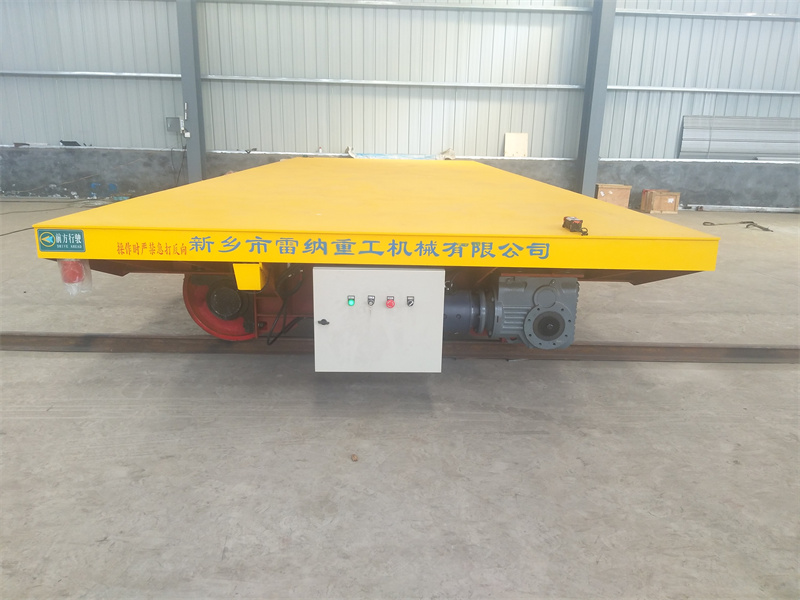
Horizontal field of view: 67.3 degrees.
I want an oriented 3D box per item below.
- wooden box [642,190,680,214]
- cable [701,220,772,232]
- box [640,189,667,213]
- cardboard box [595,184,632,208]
[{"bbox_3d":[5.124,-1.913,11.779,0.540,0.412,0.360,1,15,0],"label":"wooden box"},{"bbox_3d":[5.686,-1.294,10.265,0.940,0.040,1.200,5,16,14],"label":"cable"},{"bbox_3d":[5.107,-1.998,12.087,0.430,0.415,0.280,1,15,0],"label":"box"},{"bbox_3d":[4.108,-1.960,11.692,0.630,0.510,0.300,1,15,0],"label":"cardboard box"}]

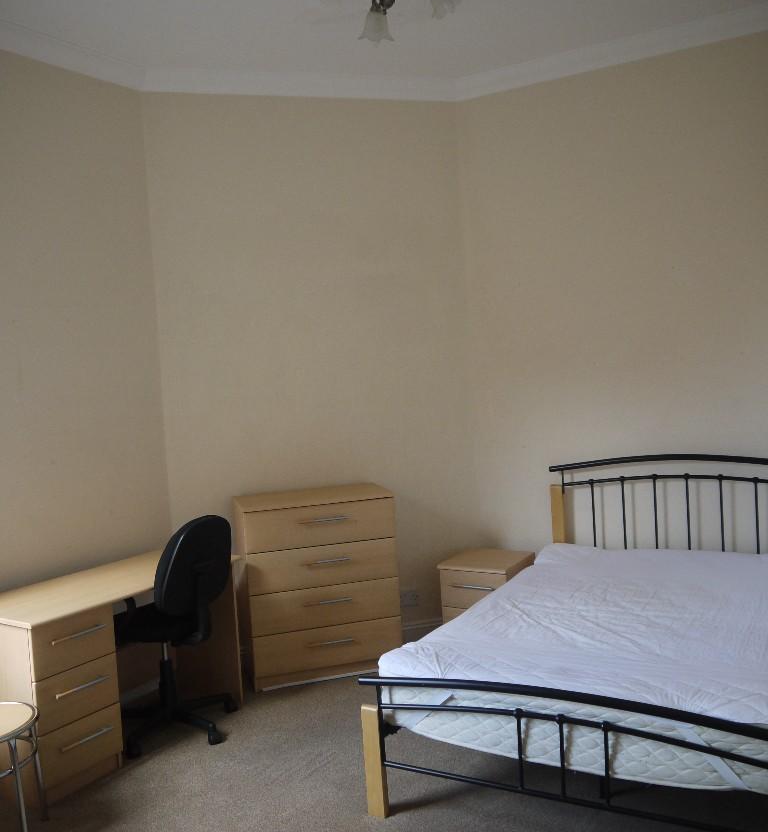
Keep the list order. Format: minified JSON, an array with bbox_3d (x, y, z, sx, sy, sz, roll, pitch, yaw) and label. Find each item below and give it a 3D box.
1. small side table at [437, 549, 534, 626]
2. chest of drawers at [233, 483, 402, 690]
[{"bbox_3d":[0.601,1.056,4.740,0.409,0.472,0.450,-1,4,30],"label":"small side table"},{"bbox_3d":[-0.357,0.891,4.475,0.791,0.939,0.406,-4,3,-17],"label":"chest of drawers"}]

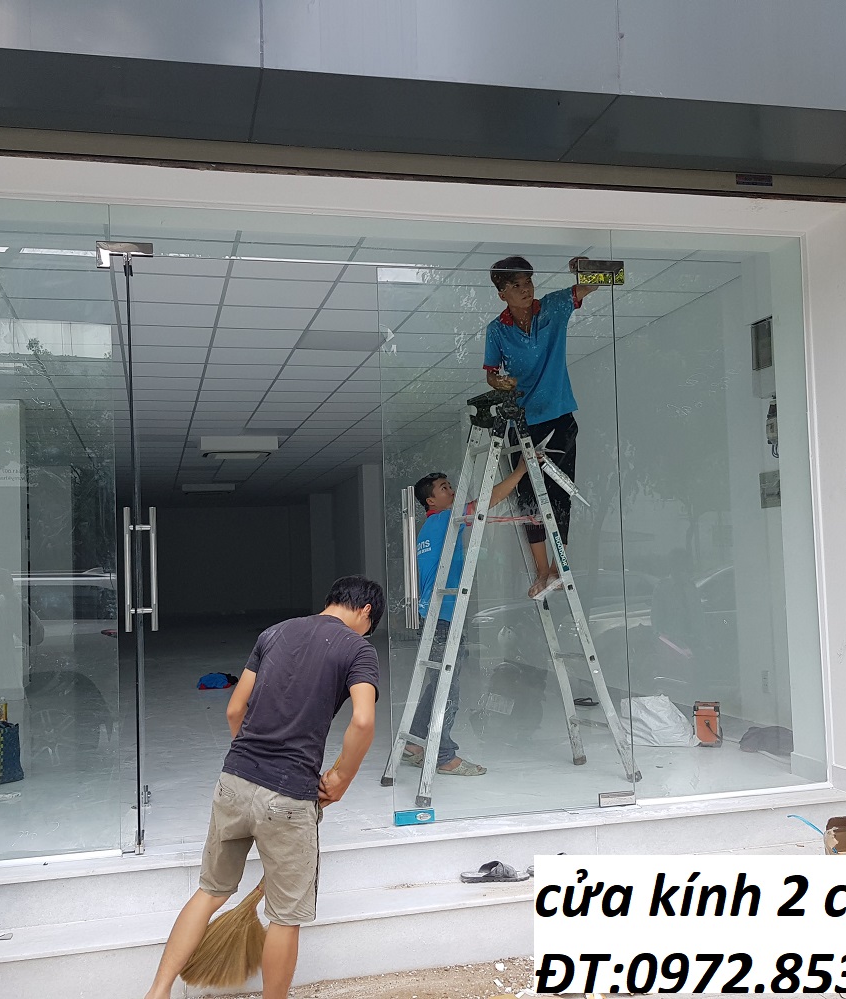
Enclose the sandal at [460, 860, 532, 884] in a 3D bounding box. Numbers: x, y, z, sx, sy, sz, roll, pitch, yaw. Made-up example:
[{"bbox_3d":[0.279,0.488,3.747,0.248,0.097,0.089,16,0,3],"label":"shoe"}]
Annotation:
[{"bbox_3d":[0.280,1.422,3.840,0.268,0.070,0.098,-2,-3,-2],"label":"sandal"}]

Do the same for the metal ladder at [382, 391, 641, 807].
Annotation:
[{"bbox_3d":[0.380,0.407,4.721,1.082,1.821,0.481,-1,-3,-21],"label":"metal ladder"}]

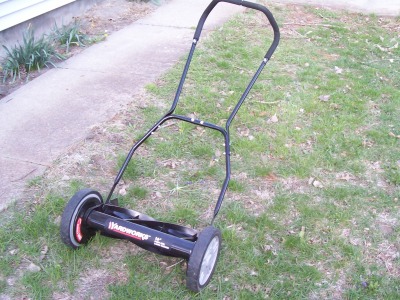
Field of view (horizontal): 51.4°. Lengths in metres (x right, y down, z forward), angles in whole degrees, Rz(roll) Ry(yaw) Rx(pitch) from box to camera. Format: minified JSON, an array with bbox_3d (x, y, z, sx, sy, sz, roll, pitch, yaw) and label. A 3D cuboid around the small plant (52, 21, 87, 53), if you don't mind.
[{"bbox_3d":[-1.234,-1.089,3.872,0.290,0.250,0.260,-9,35,-15],"label":"small plant"}]

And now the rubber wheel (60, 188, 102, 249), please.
[{"bbox_3d":[-0.506,0.294,1.808,0.045,0.250,0.250,14,36,19],"label":"rubber wheel"}]

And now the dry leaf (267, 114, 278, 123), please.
[{"bbox_3d":[0.487,-0.211,2.783,0.072,0.032,0.052,7,34,9],"label":"dry leaf"}]

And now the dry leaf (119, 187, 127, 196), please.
[{"bbox_3d":[-0.395,0.213,2.133,0.038,0.020,0.046,-6,34,-11],"label":"dry leaf"}]

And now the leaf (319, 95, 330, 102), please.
[{"bbox_3d":[0.916,-0.376,3.054,0.080,0.025,0.045,11,35,15],"label":"leaf"}]

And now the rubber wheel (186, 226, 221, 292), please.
[{"bbox_3d":[0.017,0.424,1.627,0.045,0.250,0.250,14,36,19],"label":"rubber wheel"}]

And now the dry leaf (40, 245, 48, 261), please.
[{"bbox_3d":[-0.665,0.439,1.780,0.033,0.025,0.068,-15,37,-23],"label":"dry leaf"}]

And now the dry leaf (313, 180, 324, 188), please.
[{"bbox_3d":[0.628,0.184,2.206,0.052,0.020,0.036,12,35,16],"label":"dry leaf"}]

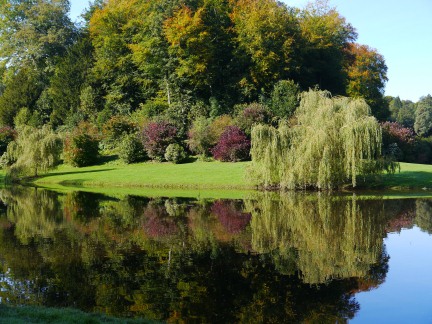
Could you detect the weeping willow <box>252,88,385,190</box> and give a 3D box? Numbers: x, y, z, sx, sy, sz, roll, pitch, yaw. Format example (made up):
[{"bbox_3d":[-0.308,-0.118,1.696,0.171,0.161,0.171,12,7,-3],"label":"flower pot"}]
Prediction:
[{"bbox_3d":[7.656,-1.627,48.000,10.360,7.320,9.000,0,0,0],"label":"weeping willow"}]

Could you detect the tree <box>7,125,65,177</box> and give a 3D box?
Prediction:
[{"bbox_3d":[-17.578,-1.011,62.500,5.590,5.200,5.200,0,0,0],"label":"tree"}]

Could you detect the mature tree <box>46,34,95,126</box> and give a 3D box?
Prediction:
[{"bbox_3d":[-18.835,-10.162,84.000,6.210,12.690,6.500,0,0,0],"label":"mature tree"}]

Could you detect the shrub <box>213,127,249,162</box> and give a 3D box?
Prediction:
[{"bbox_3d":[1.553,-1.753,65.000,3.810,3.610,3.700,0,0,0],"label":"shrub"}]

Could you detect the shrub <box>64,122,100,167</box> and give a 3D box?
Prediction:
[{"bbox_3d":[-14.401,-1.888,70.000,3.880,4.750,3.800,0,0,0],"label":"shrub"}]

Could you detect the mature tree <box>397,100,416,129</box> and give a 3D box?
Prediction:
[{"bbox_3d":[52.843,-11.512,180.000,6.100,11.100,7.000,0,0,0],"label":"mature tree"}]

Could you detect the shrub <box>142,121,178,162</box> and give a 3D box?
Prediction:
[{"bbox_3d":[-5.773,-2.184,67.500,3.740,4.260,3.800,0,0,0],"label":"shrub"}]

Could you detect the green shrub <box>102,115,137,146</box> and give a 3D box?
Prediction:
[{"bbox_3d":[-10.930,-3.341,73.500,3.850,4.080,3.800,0,0,0],"label":"green shrub"}]

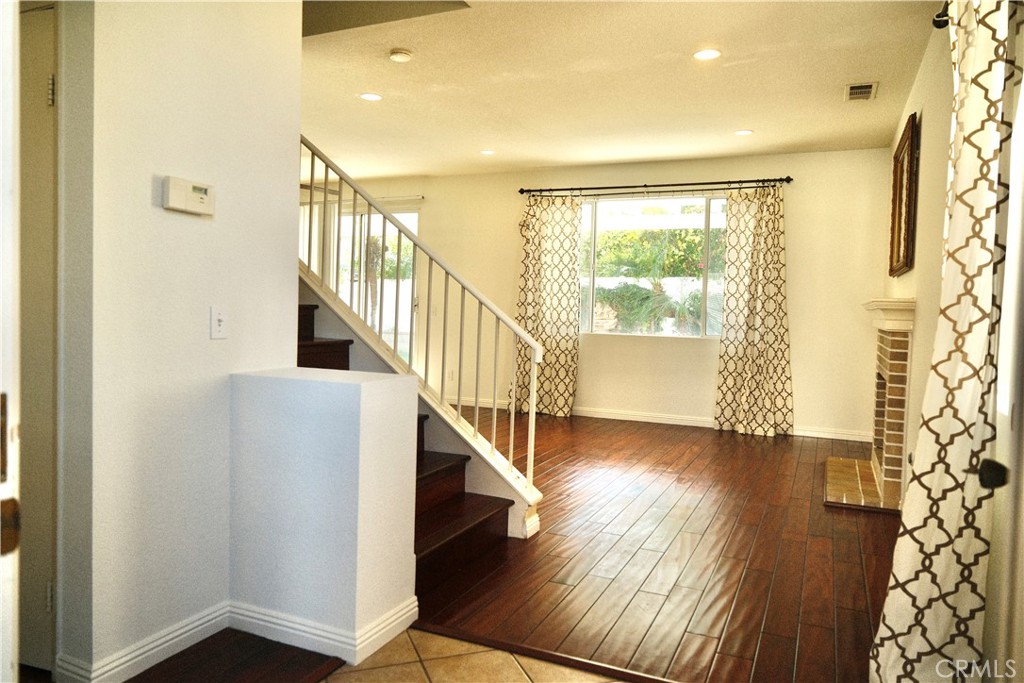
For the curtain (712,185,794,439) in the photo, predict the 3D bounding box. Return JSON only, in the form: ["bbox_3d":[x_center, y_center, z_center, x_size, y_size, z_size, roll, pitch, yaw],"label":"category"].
[{"bbox_3d":[2.432,-0.313,6.734,0.746,2.451,0.143,3,3,25],"label":"curtain"}]

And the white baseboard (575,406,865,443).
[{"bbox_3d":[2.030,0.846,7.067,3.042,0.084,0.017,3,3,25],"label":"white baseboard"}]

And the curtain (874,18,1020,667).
[{"bbox_3d":[1.355,-0.134,2.165,0.276,2.445,0.804,3,3,25],"label":"curtain"}]

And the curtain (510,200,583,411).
[{"bbox_3d":[0.360,-0.417,7.691,0.804,2.457,0.143,3,3,25],"label":"curtain"}]

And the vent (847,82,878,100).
[{"bbox_3d":[2.455,-1.753,4.806,0.195,0.019,0.390,3,3,25],"label":"vent"}]

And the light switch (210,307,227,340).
[{"bbox_3d":[-0.994,-0.061,2.325,0.015,0.115,0.071,3,3,25],"label":"light switch"}]

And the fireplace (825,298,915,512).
[{"bbox_3d":[2.468,0.363,4.804,0.422,1.277,1.538,3,3,25],"label":"fireplace"}]

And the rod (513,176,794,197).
[{"bbox_3d":[1.386,-1.626,7.154,2.893,0.069,0.069,3,3,25],"label":"rod"}]

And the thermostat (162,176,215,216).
[{"bbox_3d":[-1.031,-0.458,2.182,0.038,0.103,0.172,3,3,25],"label":"thermostat"}]

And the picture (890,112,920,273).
[{"bbox_3d":[2.690,-0.944,4.691,0.040,0.953,1.297,3,3,25],"label":"picture"}]

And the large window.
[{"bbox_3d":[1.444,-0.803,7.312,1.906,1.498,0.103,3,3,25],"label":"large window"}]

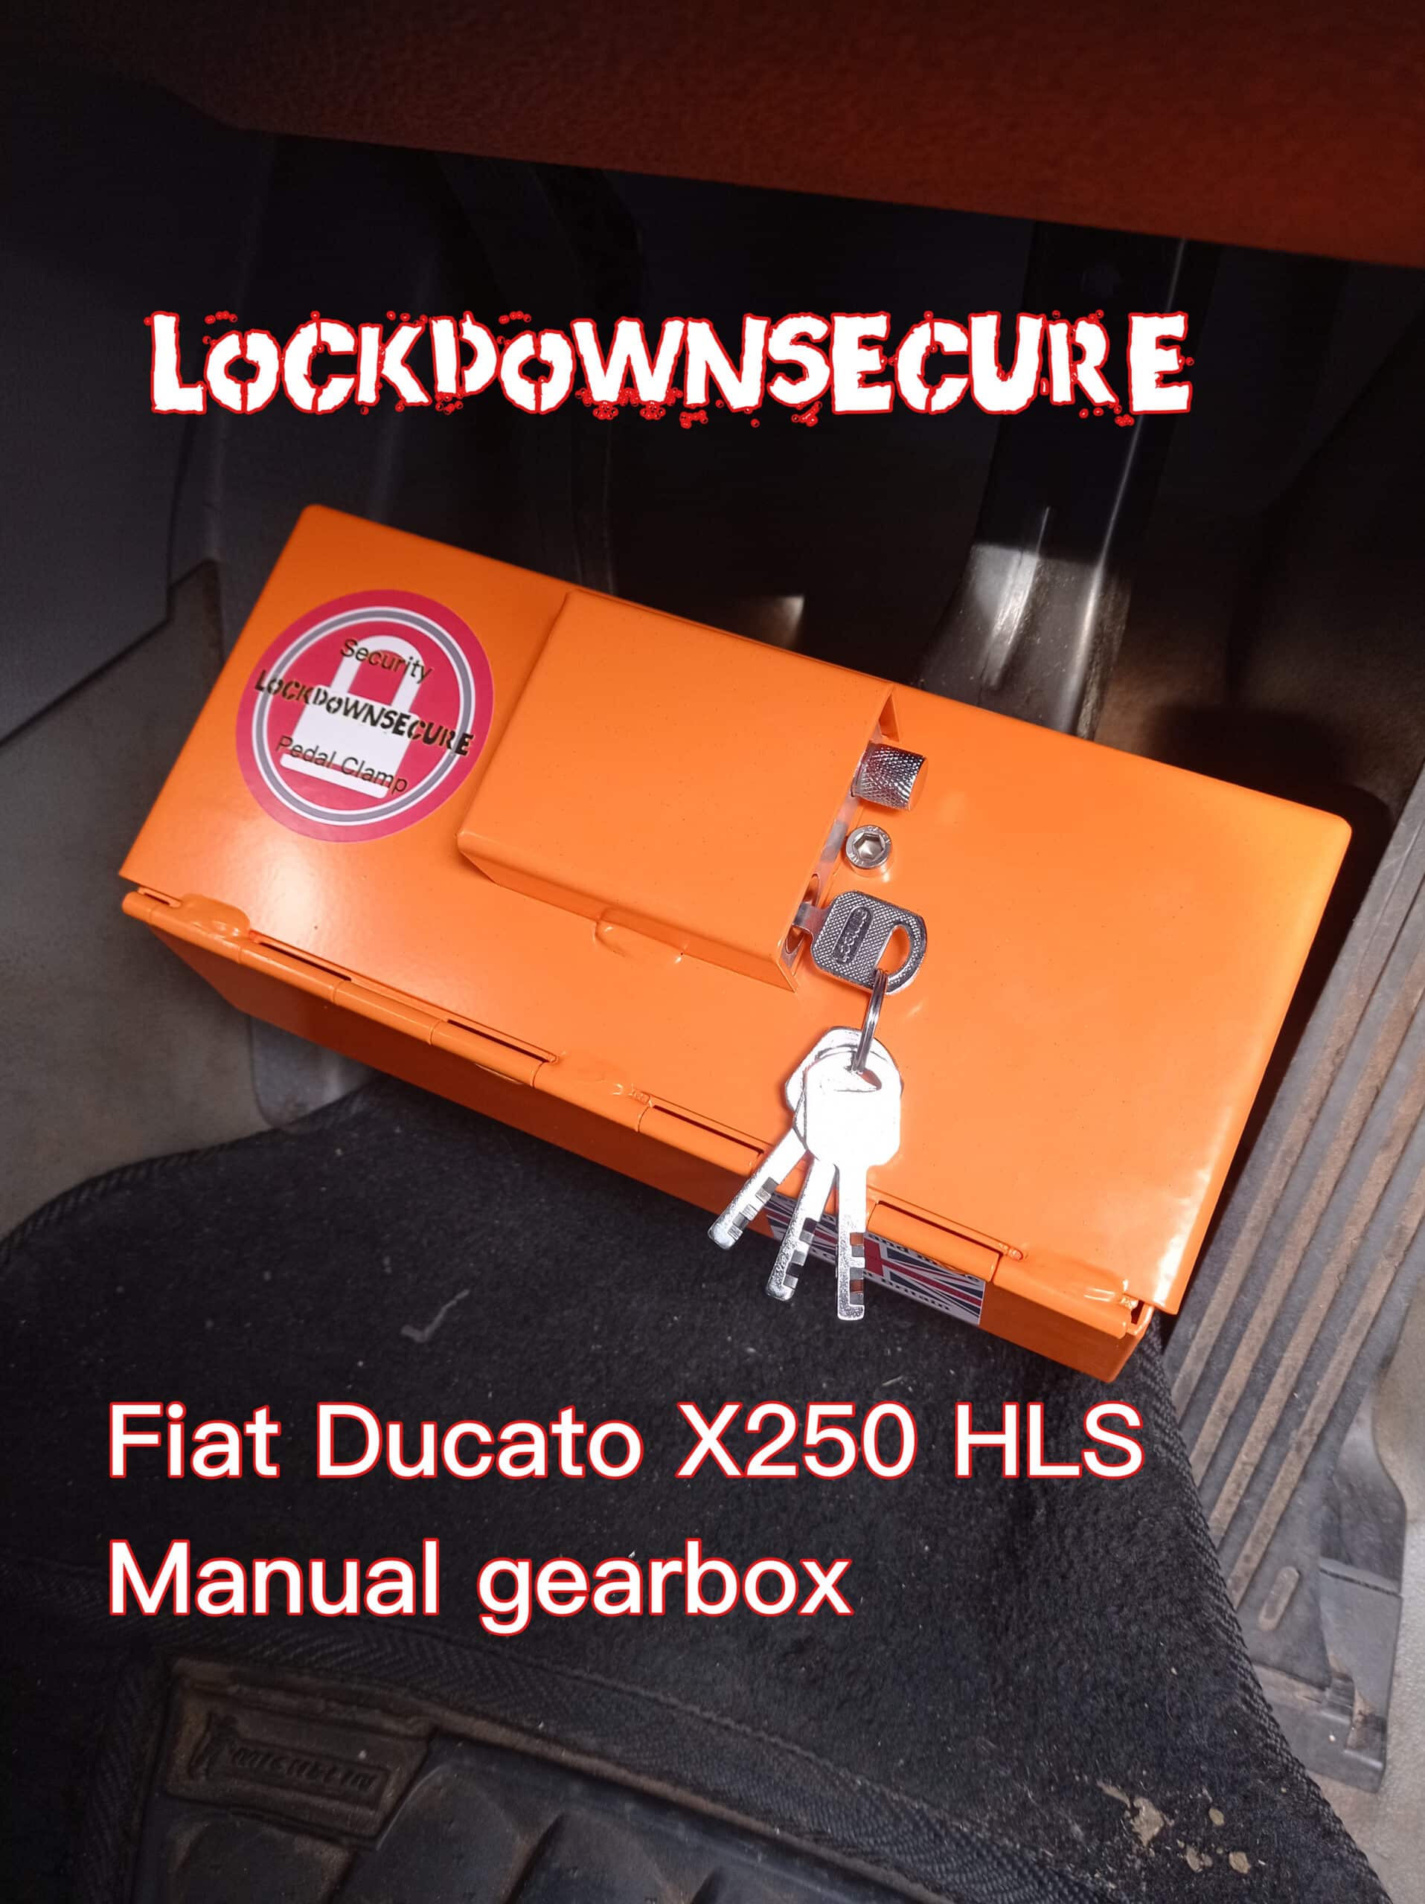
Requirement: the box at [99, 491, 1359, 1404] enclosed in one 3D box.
[{"bbox_3d":[-0.007,-0.014,0.465,0.337,0.112,0.157,21,80,17],"label":"box"}]

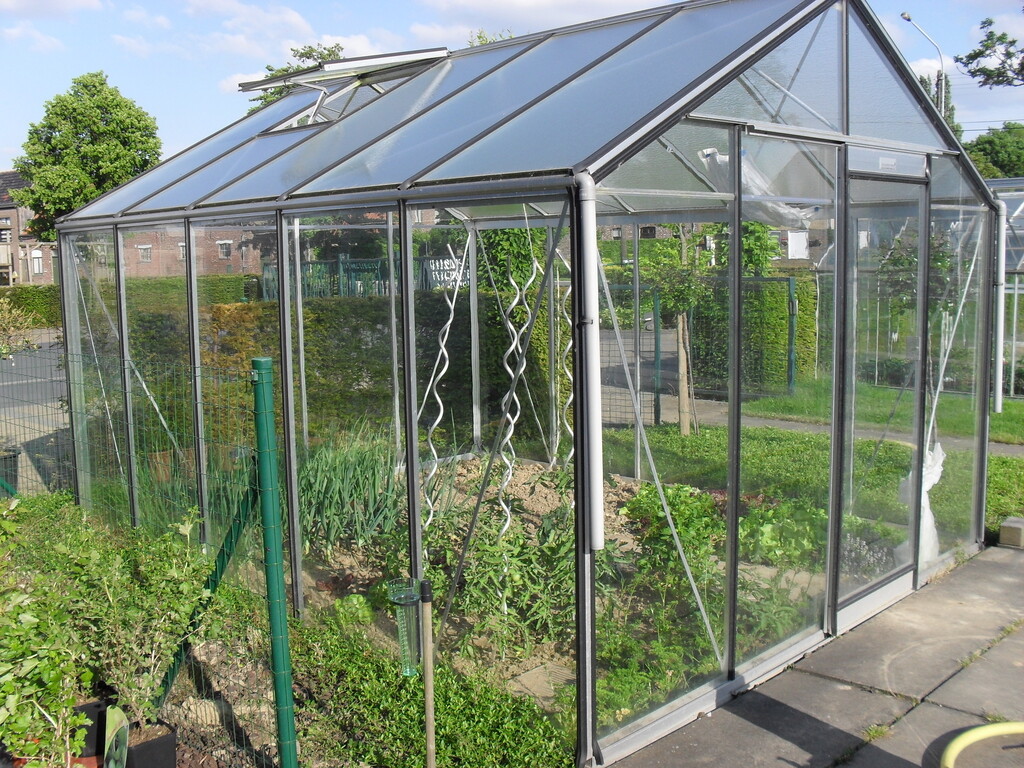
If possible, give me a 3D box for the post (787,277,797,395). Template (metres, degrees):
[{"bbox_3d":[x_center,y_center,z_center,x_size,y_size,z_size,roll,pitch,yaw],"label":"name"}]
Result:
[{"bbox_3d":[2.851,-0.484,10.550,0.060,1.230,0.060,-1,7,0],"label":"post"}]

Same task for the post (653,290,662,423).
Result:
[{"bbox_3d":[1.257,-0.232,8.960,0.058,1.220,0.058,-1,7,0],"label":"post"}]

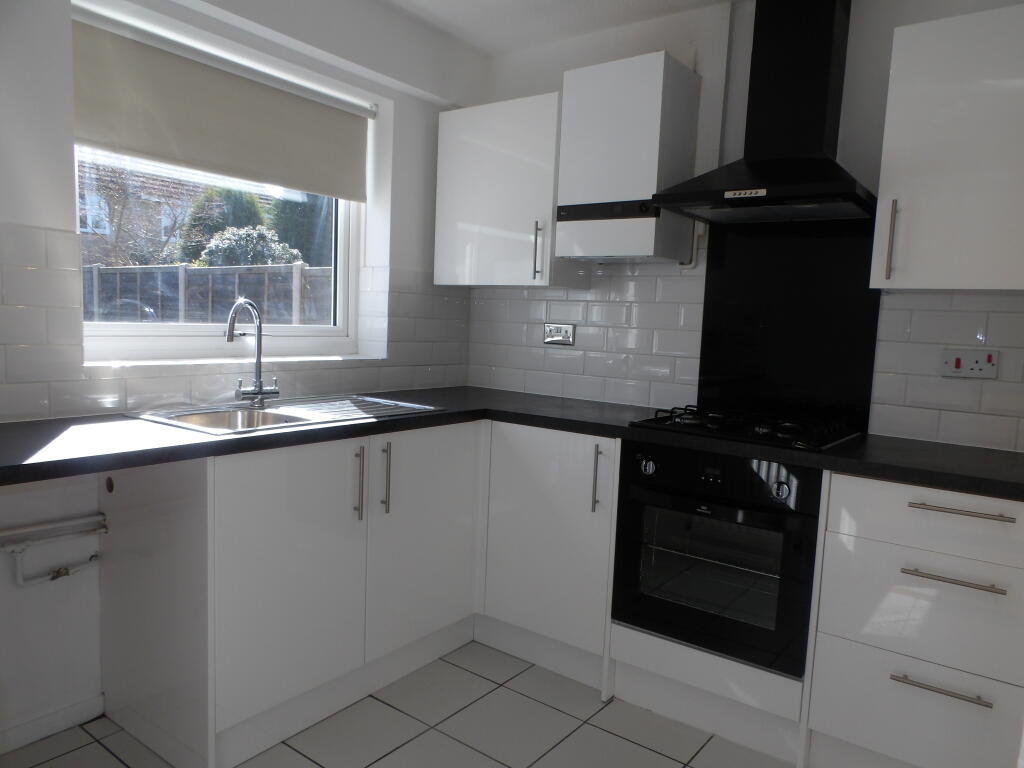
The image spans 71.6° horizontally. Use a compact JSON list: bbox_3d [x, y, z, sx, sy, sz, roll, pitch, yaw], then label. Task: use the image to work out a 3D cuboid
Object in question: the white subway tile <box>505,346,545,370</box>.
[{"bbox_3d":[0.063,-0.114,3.136,0.200,0.100,0.010,6,7,36],"label":"white subway tile"}]

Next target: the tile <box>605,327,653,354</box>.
[{"bbox_3d":[0.474,-0.177,2.856,0.205,0.100,0.009,6,6,37],"label":"tile"}]

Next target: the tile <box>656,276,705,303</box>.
[{"bbox_3d":[0.649,-0.359,2.723,0.200,0.100,0.009,6,7,36],"label":"tile"}]

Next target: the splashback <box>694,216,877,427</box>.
[{"bbox_3d":[0.949,-0.217,2.481,0.594,0.715,0.009,6,6,37],"label":"splashback"}]

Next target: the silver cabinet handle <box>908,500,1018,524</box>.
[{"bbox_3d":[1.085,0.309,1.716,0.220,0.012,0.034,6,7,36],"label":"silver cabinet handle"}]

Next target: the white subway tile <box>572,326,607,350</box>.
[{"bbox_3d":[0.315,-0.194,2.976,0.193,0.100,0.009,6,6,37],"label":"white subway tile"}]

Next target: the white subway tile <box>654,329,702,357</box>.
[{"bbox_3d":[0.638,-0.159,2.732,0.200,0.100,0.009,6,6,37],"label":"white subway tile"}]

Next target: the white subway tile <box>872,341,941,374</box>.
[{"bbox_3d":[1.276,-0.081,2.279,0.194,0.100,0.009,6,7,36],"label":"white subway tile"}]

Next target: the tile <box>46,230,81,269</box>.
[{"bbox_3d":[-1.215,-0.363,1.924,0.010,0.100,0.080,6,7,36],"label":"tile"}]

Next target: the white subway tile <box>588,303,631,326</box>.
[{"bbox_3d":[0.398,-0.283,2.903,0.200,0.101,0.009,6,7,36],"label":"white subway tile"}]

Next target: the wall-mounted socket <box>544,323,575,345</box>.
[{"bbox_3d":[0.198,-0.213,3.049,0.148,0.086,0.014,6,6,37],"label":"wall-mounted socket"}]

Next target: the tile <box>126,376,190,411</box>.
[{"bbox_3d":[-1.081,0.030,2.176,0.010,0.101,0.200,6,7,36],"label":"tile"}]

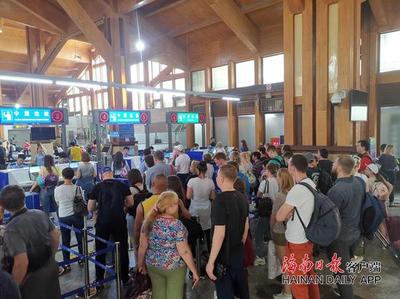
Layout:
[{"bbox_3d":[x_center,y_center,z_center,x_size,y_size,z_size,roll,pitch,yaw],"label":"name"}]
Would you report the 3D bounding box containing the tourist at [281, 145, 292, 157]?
[{"bbox_3d":[2.008,0.770,7.214,0.320,1.730,0.480,2,5,37],"label":"tourist"}]

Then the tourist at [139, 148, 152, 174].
[{"bbox_3d":[-1.377,0.819,8.138,0.480,1.680,0.300,-4,5,-27],"label":"tourist"}]

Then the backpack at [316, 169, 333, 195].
[{"bbox_3d":[2.403,0.645,6.000,0.310,0.470,0.200,-3,4,-27],"label":"backpack"}]

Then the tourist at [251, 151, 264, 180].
[{"bbox_3d":[1.332,0.884,7.153,0.320,1.658,0.480,1,4,30],"label":"tourist"}]

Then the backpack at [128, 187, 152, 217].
[{"bbox_3d":[-0.854,0.774,4.550,0.330,0.440,0.200,-4,5,-33],"label":"backpack"}]

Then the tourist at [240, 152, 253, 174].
[{"bbox_3d":[1.096,0.884,7.253,0.460,1.657,0.300,-4,4,-33],"label":"tourist"}]

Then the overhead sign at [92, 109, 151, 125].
[{"bbox_3d":[-2.395,-1.003,9.808,0.200,0.450,2.019,2,5,43],"label":"overhead sign"}]

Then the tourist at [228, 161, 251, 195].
[{"bbox_3d":[0.586,1.018,4.739,0.480,1.680,0.320,-3,4,-18],"label":"tourist"}]

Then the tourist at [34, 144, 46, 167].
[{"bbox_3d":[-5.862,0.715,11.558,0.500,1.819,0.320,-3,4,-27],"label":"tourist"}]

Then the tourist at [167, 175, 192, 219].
[{"bbox_3d":[-0.297,1.147,4.101,0.470,1.607,0.320,-3,4,-20],"label":"tourist"}]

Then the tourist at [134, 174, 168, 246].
[{"bbox_3d":[-0.437,1.135,3.504,0.550,1.712,0.360,-3,4,-20],"label":"tourist"}]

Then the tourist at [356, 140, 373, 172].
[{"bbox_3d":[3.984,0.703,7.558,0.330,1.828,0.500,0,4,18],"label":"tourist"}]

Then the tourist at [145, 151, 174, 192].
[{"bbox_3d":[-0.756,0.937,6.057,0.520,1.802,0.330,-3,4,-23],"label":"tourist"}]

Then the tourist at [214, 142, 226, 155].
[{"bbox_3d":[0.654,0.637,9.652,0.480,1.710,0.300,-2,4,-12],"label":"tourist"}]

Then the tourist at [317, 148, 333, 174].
[{"bbox_3d":[2.277,0.865,5.704,0.500,1.750,0.320,-4,5,-30],"label":"tourist"}]

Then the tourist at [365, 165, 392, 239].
[{"bbox_3d":[2.919,0.999,5.088,0.400,1.540,0.500,1,5,30],"label":"tourist"}]

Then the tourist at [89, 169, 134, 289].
[{"bbox_3d":[-1.185,1.092,4.314,0.570,1.690,0.340,-3,4,-18],"label":"tourist"}]

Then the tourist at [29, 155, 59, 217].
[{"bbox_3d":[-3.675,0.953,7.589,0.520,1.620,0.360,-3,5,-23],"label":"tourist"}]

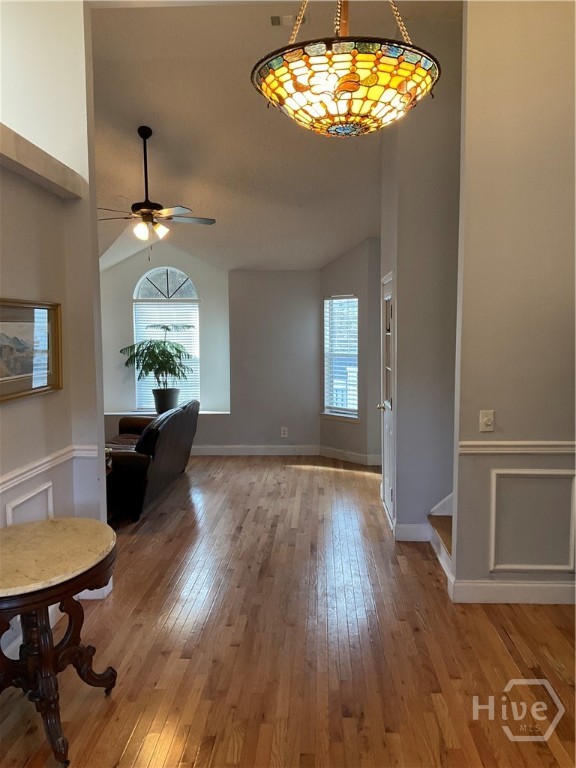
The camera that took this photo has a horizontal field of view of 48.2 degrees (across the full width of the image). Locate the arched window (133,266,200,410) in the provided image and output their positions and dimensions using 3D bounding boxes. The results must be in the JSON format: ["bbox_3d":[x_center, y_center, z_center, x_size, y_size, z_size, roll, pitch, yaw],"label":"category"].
[{"bbox_3d":[-1.654,-0.608,8.803,0.901,1.959,0.110,0,5,3],"label":"arched window"}]

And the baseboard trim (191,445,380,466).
[{"bbox_3d":[-0.084,0.901,8.195,2.447,0.134,0.620,0,5,2],"label":"baseboard trim"}]

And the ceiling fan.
[{"bbox_3d":[-1.296,-1.823,5.863,1.290,1.025,1.270,0,5,3],"label":"ceiling fan"}]

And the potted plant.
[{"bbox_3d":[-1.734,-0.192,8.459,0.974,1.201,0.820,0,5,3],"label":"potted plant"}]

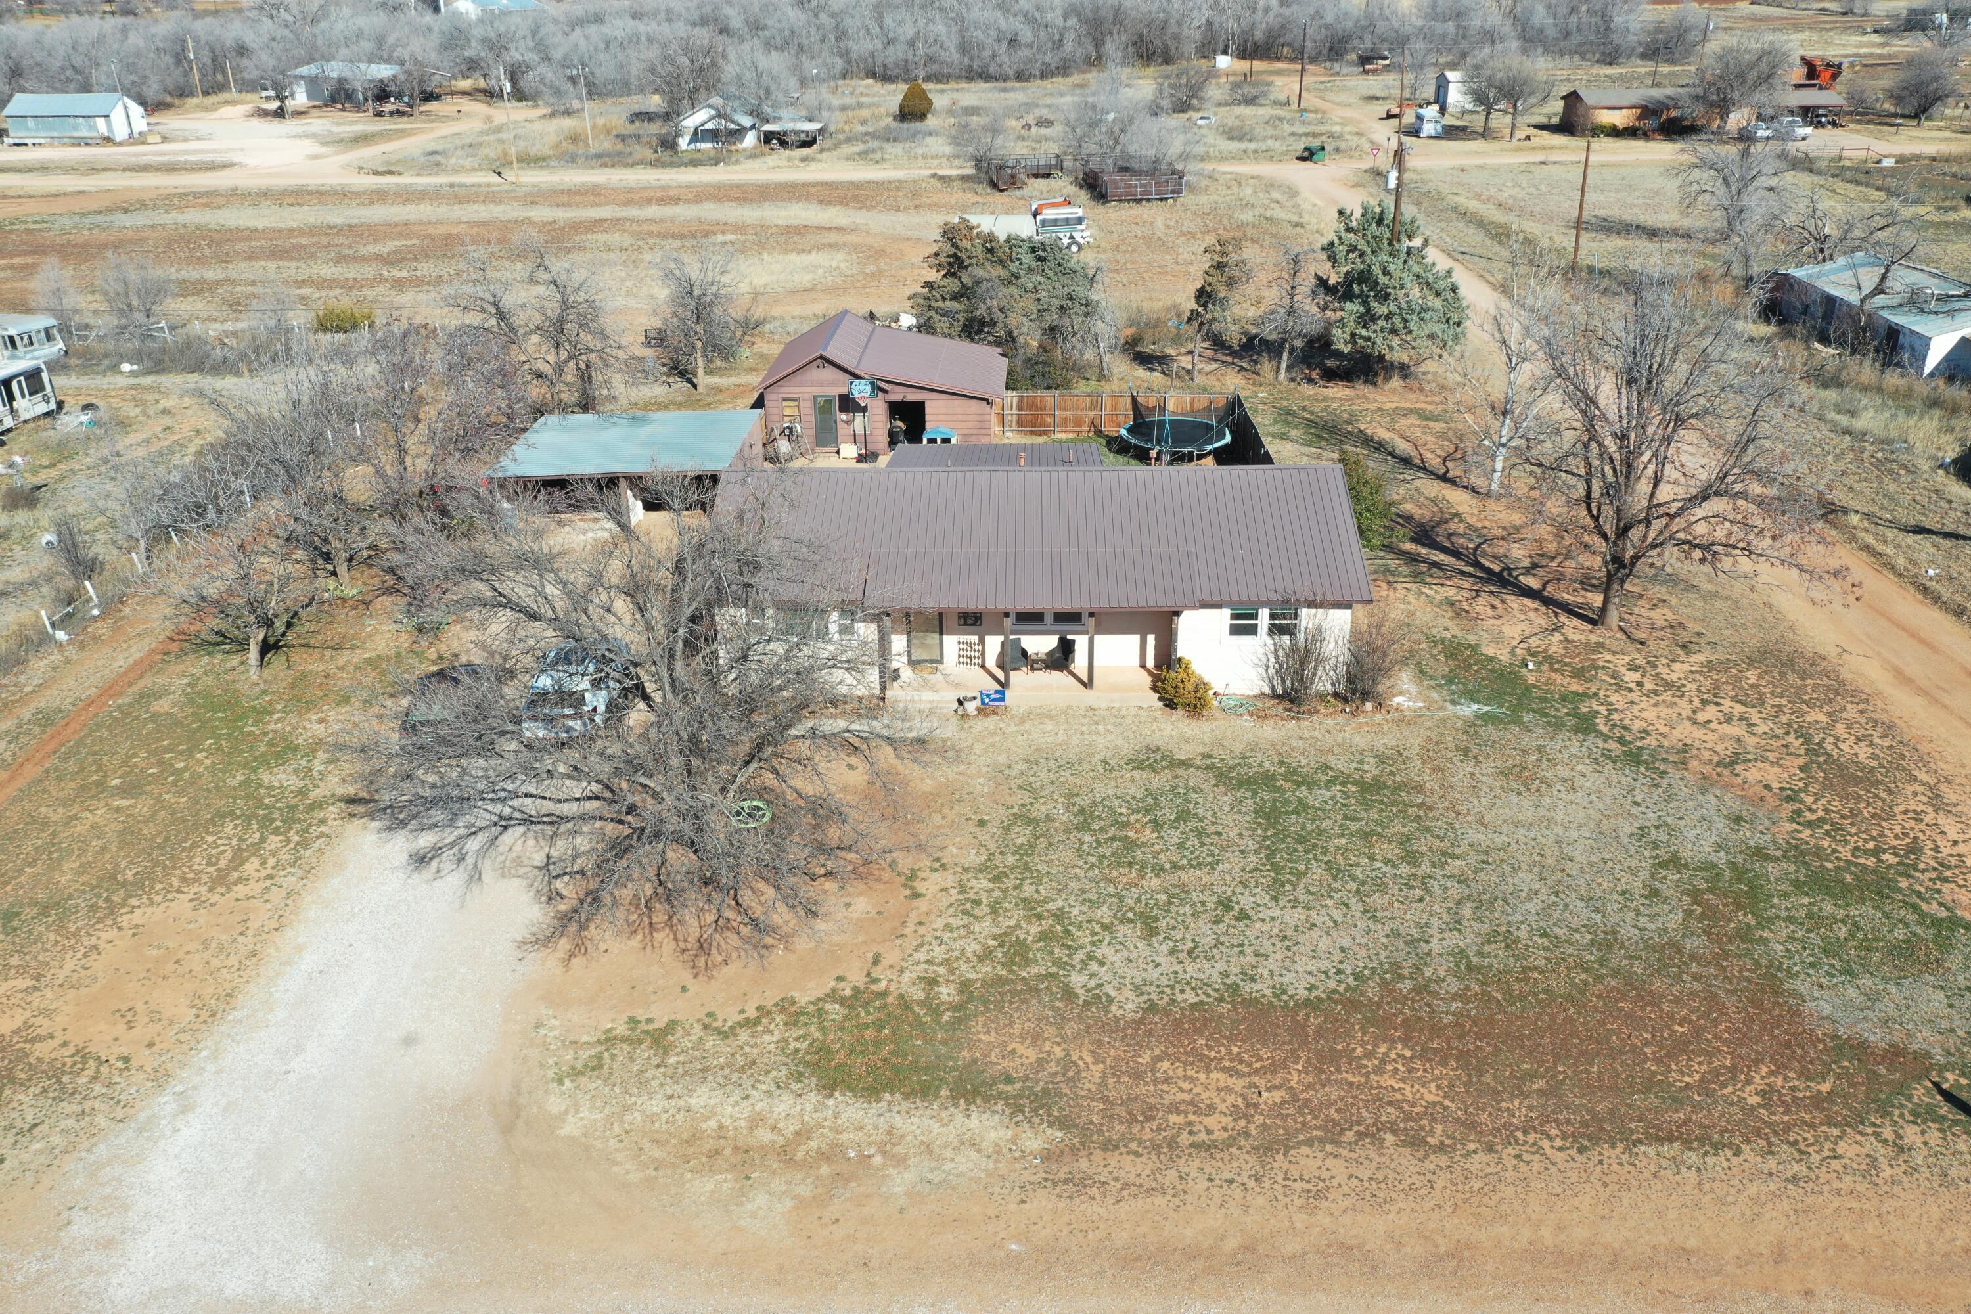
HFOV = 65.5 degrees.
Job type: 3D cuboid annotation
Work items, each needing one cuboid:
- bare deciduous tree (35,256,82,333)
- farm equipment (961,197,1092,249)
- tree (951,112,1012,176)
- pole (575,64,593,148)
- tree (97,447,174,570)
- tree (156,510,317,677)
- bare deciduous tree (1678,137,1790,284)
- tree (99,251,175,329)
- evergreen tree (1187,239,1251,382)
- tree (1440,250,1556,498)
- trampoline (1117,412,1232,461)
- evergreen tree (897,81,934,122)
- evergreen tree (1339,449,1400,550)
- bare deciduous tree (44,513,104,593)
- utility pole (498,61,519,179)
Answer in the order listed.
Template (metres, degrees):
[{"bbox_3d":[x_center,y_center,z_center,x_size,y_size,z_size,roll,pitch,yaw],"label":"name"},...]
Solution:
[{"bbox_3d":[-48.003,-18.352,78.473,2.500,4.077,2.500,-1,25,0],"label":"bare deciduous tree"},{"bbox_3d":[2.570,-27.530,96.940,8.200,2.900,2.600,-1,26,0],"label":"farm equipment"},{"bbox_3d":[-0.354,-41.252,124.012,4.800,4.900,4.600,-1,25,0],"label":"tree"},{"bbox_3d":[-36.940,-50.930,142.070,0.450,7.300,0.450,-7,26,-12],"label":"pole"},{"bbox_3d":[-26.425,-4.677,47.780,2.250,3.838,2.250,-14,28,-27],"label":"tree"},{"bbox_3d":[-19.470,-1.662,40.059,3.950,4.556,3.900,-13,27,-25],"label":"tree"},{"bbox_3d":[40.250,-23.950,82.420,4.900,7.600,4.800,11,28,23],"label":"bare deciduous tree"},{"bbox_3d":[-45.010,-19.570,81.360,3.400,4.000,3.300,-15,29,-25],"label":"tree"},{"bbox_3d":[9.976,-15.003,66.290,2.750,6.236,2.700,3,25,8],"label":"evergreen tree"},{"bbox_3d":[18.050,-9.950,53.660,3.600,8.300,3.500,7,27,17],"label":"tree"},{"bbox_3d":[7.166,-7.958,57.660,4.170,0.950,4.170,-1,25,0],"label":"trampoline"},{"bbox_3d":[-7.926,-63.053,173.834,3.800,3.956,3.800,-1,25,0],"label":"evergreen tree"},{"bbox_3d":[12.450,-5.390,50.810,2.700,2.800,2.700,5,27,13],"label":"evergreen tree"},{"bbox_3d":[-27.665,-3.311,46.570,1.600,2.391,1.600,-16,28,-29],"label":"bare deciduous tree"},{"bbox_3d":[-40.539,-45.722,130.959,0.800,9.487,0.600,-1,25,0],"label":"utility pole"}]

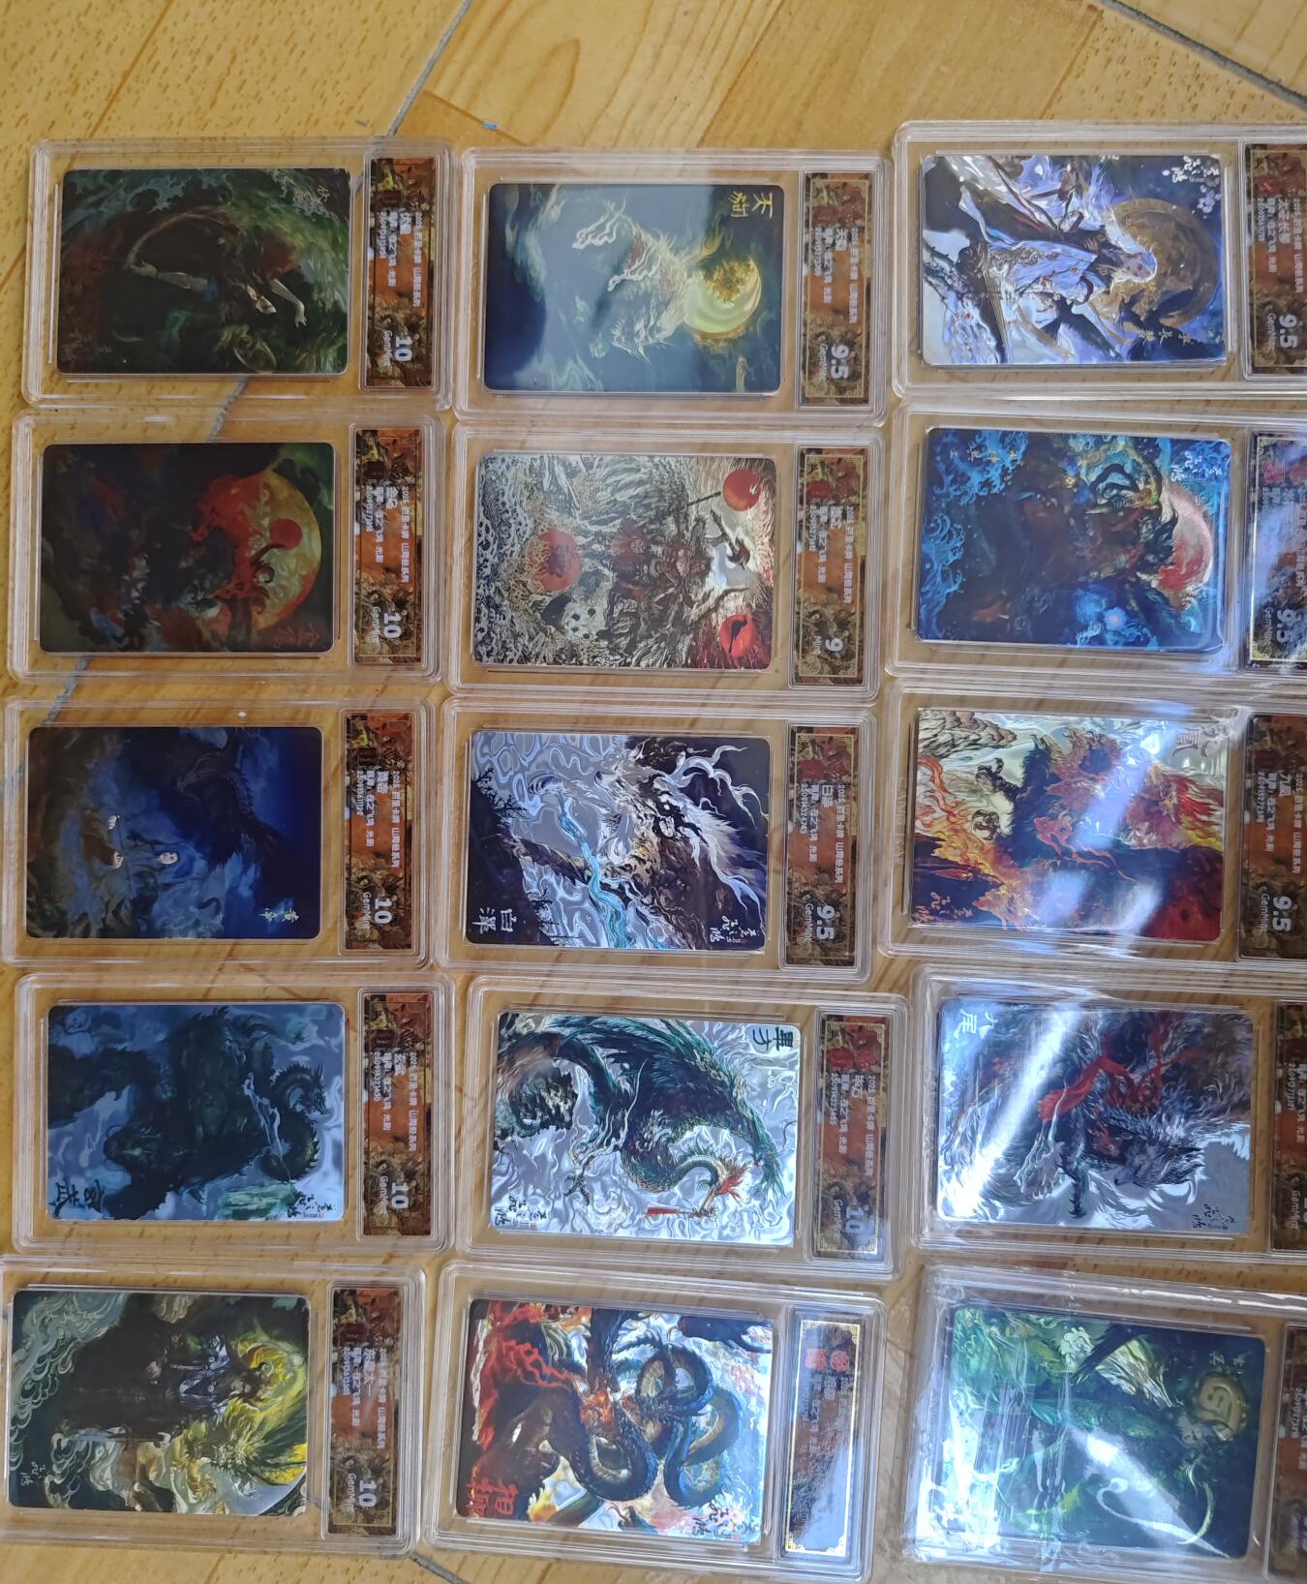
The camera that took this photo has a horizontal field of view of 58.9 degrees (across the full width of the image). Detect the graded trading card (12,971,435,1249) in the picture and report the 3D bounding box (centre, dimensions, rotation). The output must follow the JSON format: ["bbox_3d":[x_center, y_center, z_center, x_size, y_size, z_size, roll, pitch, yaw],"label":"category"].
[{"bbox_3d":[-0.124,0.094,0.341,0.128,0.006,0.080,0,88,2],"label":"graded trading card"}]

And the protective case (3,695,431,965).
[{"bbox_3d":[-0.131,0.012,0.344,0.128,0.006,0.080,0,88,2],"label":"protective case"}]

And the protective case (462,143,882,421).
[{"bbox_3d":[0.006,-0.150,0.345,0.128,0.006,0.080,1,88,2],"label":"protective case"}]

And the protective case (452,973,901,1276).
[{"bbox_3d":[0.009,0.098,0.337,0.128,0.006,0.080,2,88,2],"label":"protective case"}]

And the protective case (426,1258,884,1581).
[{"bbox_3d":[0.000,0.183,0.335,0.128,0.006,0.080,3,88,2],"label":"protective case"}]

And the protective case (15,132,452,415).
[{"bbox_3d":[-0.125,-0.157,0.349,0.128,0.006,0.080,1,88,2],"label":"protective case"}]

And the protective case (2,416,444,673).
[{"bbox_3d":[-0.128,-0.073,0.346,0.128,0.006,0.080,0,88,2],"label":"protective case"}]

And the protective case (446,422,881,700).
[{"bbox_3d":[0.003,-0.068,0.343,0.128,0.006,0.080,1,88,2],"label":"protective case"}]

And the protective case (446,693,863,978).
[{"bbox_3d":[0.001,0.015,0.340,0.128,0.006,0.080,1,88,2],"label":"protective case"}]

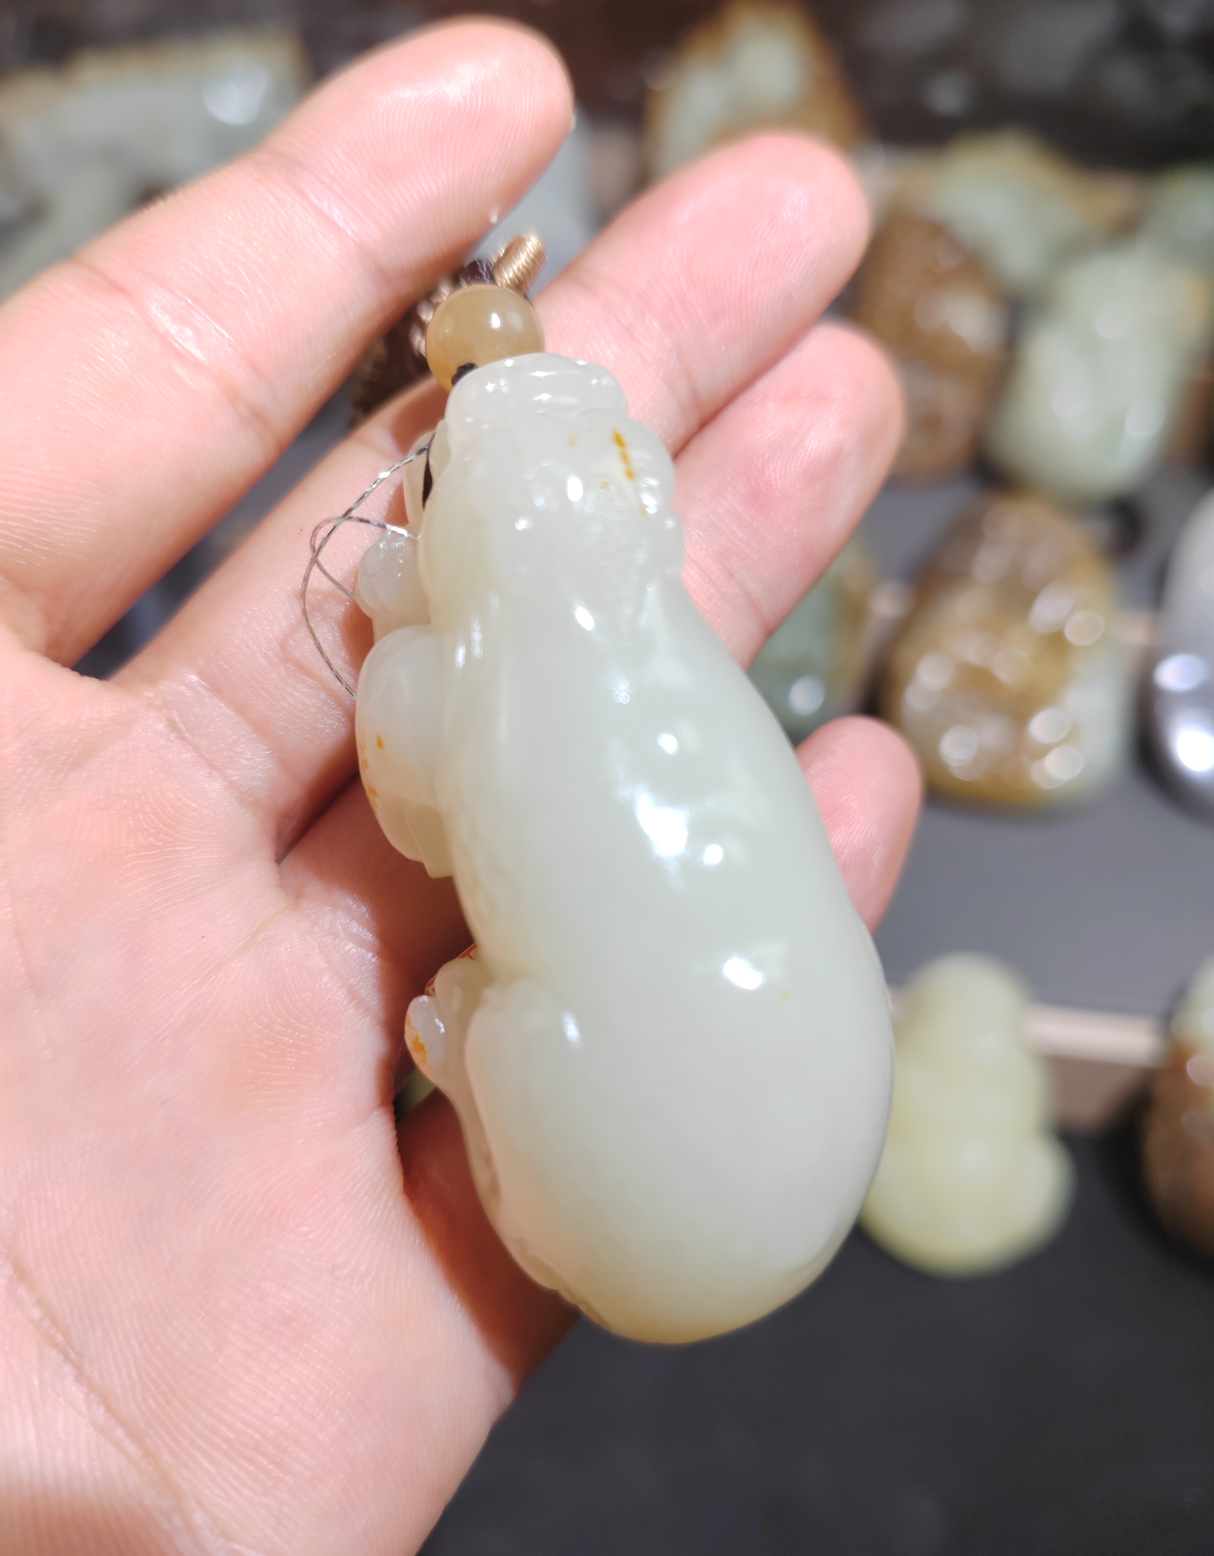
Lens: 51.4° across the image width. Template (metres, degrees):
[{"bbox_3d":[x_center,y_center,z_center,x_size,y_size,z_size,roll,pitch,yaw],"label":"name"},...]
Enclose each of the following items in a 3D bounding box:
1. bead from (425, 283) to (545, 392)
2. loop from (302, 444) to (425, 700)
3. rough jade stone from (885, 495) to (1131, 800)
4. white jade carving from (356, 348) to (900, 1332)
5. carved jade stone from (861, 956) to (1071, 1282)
[{"bbox_3d":[-0.010,-0.036,0.105,0.010,0.010,0.010,18,84,0],"label":"bead"},{"bbox_3d":[-0.020,-0.017,0.102,0.011,0.005,0.021,3,90,0],"label":"loop"},{"bbox_3d":[0.105,-0.034,0.335,0.063,0.036,0.081,1,84,3],"label":"rough jade stone"},{"bbox_3d":[0.001,0.006,0.100,0.033,0.036,0.079,-5,83,-30],"label":"white jade carving"},{"bbox_3d":[0.085,0.079,0.295,0.048,0.030,0.073,0,86,3],"label":"carved jade stone"}]

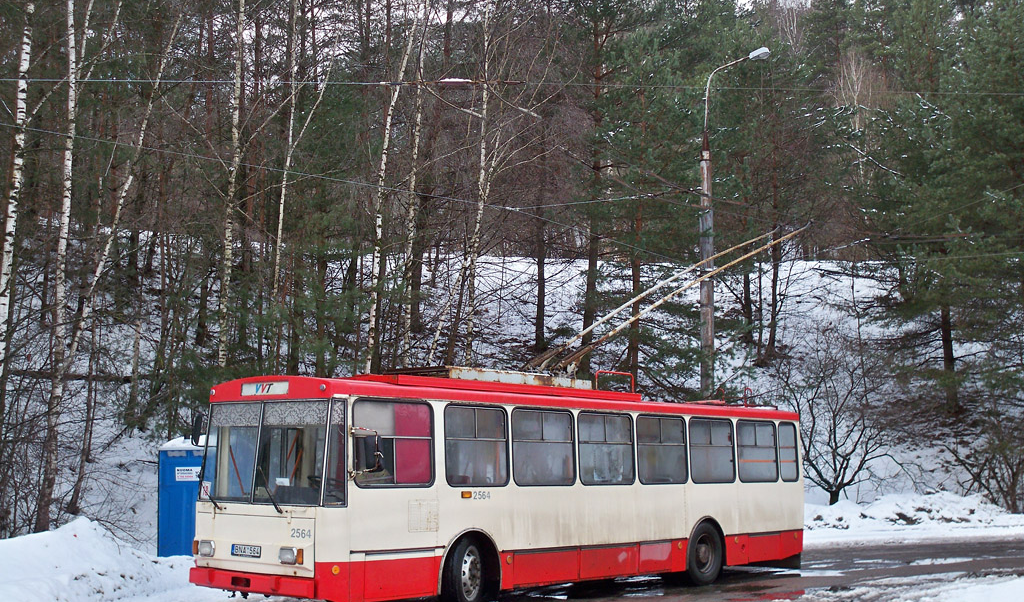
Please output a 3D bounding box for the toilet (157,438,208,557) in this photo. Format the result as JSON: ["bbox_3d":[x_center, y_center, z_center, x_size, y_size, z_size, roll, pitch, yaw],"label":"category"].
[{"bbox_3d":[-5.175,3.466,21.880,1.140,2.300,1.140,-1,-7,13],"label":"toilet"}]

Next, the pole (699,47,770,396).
[{"bbox_3d":[5.082,-0.124,29.921,1.620,11.520,0.320,-4,-8,33],"label":"pole"}]

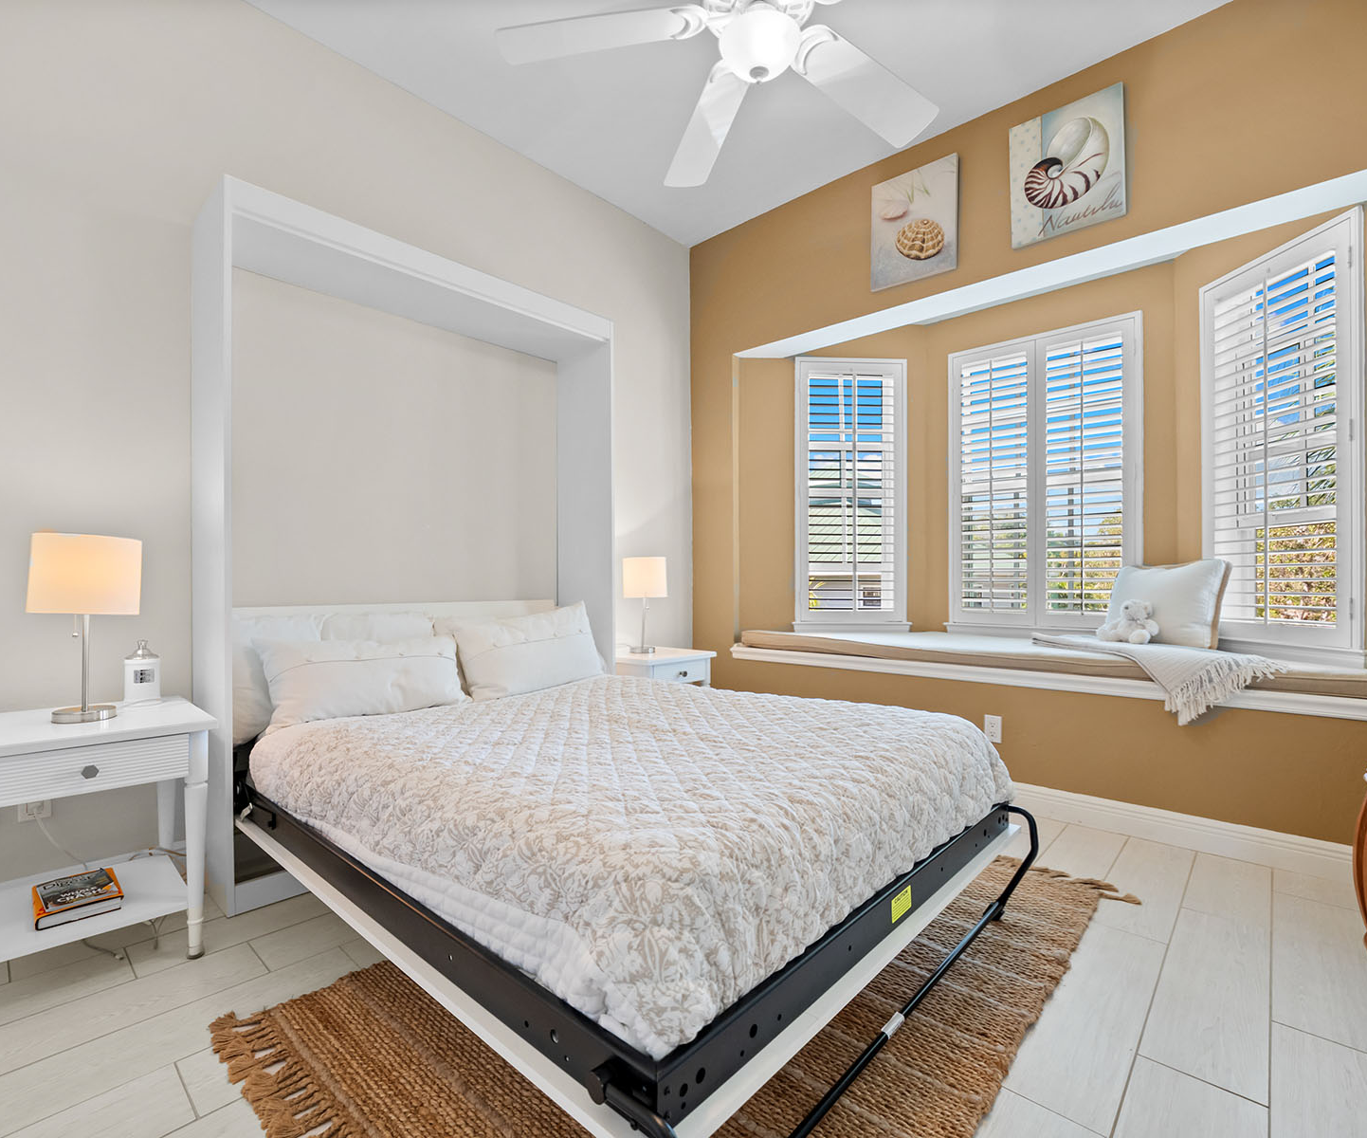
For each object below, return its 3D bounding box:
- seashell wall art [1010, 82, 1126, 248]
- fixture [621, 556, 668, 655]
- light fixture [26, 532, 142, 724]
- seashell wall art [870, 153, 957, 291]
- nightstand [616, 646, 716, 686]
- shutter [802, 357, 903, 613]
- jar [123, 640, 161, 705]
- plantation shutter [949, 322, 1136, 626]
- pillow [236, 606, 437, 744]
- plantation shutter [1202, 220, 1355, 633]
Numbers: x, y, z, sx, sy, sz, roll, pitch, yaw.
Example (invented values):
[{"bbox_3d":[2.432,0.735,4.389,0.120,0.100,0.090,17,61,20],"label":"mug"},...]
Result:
[{"bbox_3d":[1.570,-1.639,2.534,0.399,0.521,0.028,-2,-1,41],"label":"seashell wall art"},{"bbox_3d":[-0.208,0.196,3.320,0.240,0.520,0.240,0,0,0],"label":"fixture"},{"bbox_3d":[-1.611,0.159,1.657,0.219,0.490,0.219,0,0,43],"label":"light fixture"},{"bbox_3d":[1.095,-1.640,2.946,0.411,0.521,0.028,0,0,41],"label":"seashell wall art"},{"bbox_3d":[-0.151,0.735,3.173,0.443,0.610,0.448,0,0,42],"label":"nightstand"},{"bbox_3d":[1.000,-0.466,3.665,0.622,1.520,0.060,0,0,-5],"label":"shutter"},{"bbox_3d":[-1.695,0.323,1.930,0.088,0.200,0.088,-1,-1,44],"label":"jar"},{"bbox_3d":[1.907,-0.472,3.315,0.880,1.535,0.060,-1,-1,41],"label":"plantation shutter"},{"bbox_3d":[-1.205,0.352,2.190,0.650,0.400,0.180,0,-23,-46],"label":"pillow"},{"bbox_3d":[2.318,-0.465,2.434,0.050,1.511,0.587,0,0,-2],"label":"plantation shutter"}]

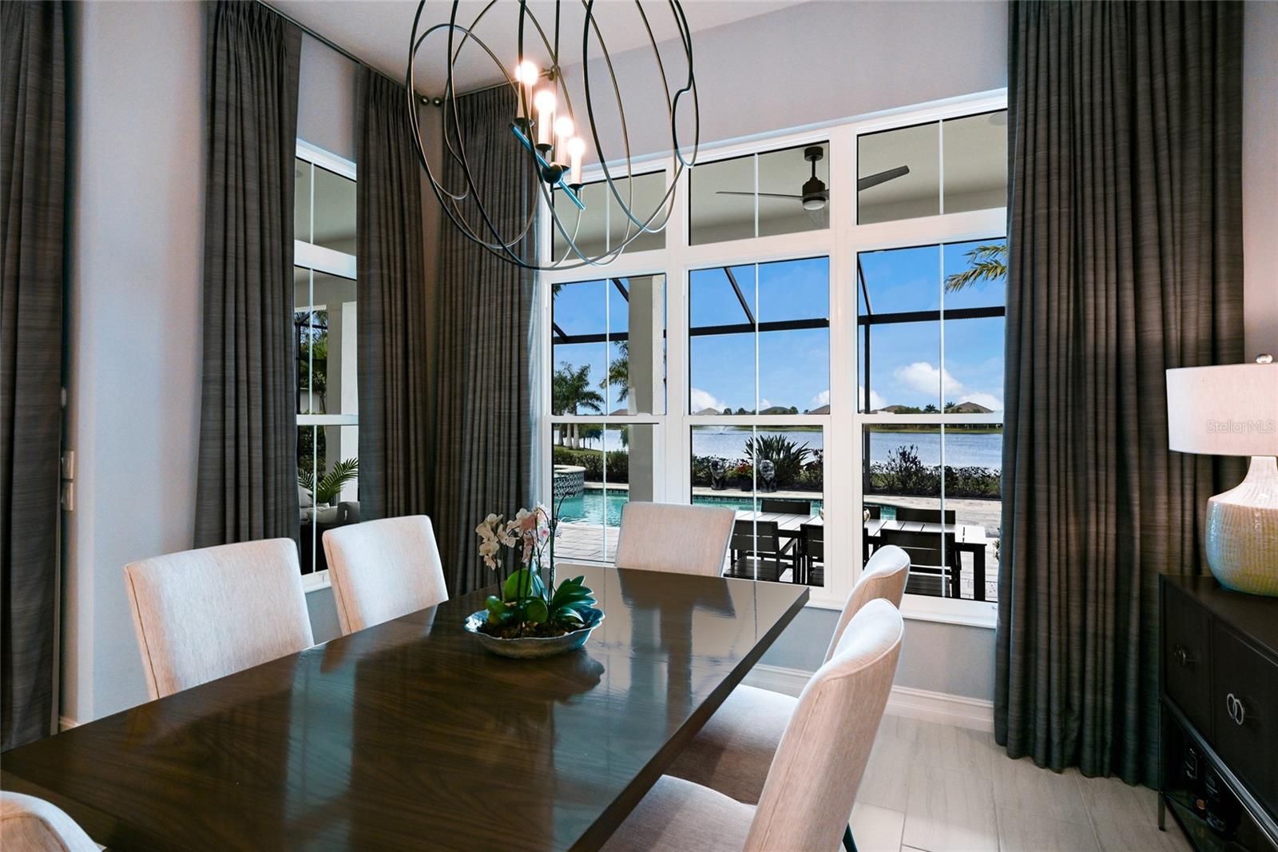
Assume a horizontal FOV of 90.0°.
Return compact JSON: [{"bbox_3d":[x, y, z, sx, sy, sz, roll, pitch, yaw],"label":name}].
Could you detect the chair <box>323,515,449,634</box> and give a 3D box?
[{"bbox_3d":[-0.765,0.877,2.346,0.630,1.000,0.540,0,0,25],"label":"chair"}]

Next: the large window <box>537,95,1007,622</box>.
[{"bbox_3d":[0.595,-0.307,3.441,2.722,2.418,0.110,0,0,25],"label":"large window"}]

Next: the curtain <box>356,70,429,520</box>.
[{"bbox_3d":[-1.518,-0.349,3.962,0.140,3.473,0.560,0,0,25],"label":"curtain"}]

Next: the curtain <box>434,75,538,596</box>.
[{"bbox_3d":[-0.996,-0.347,4.034,0.800,3.473,0.150,0,0,25],"label":"curtain"}]

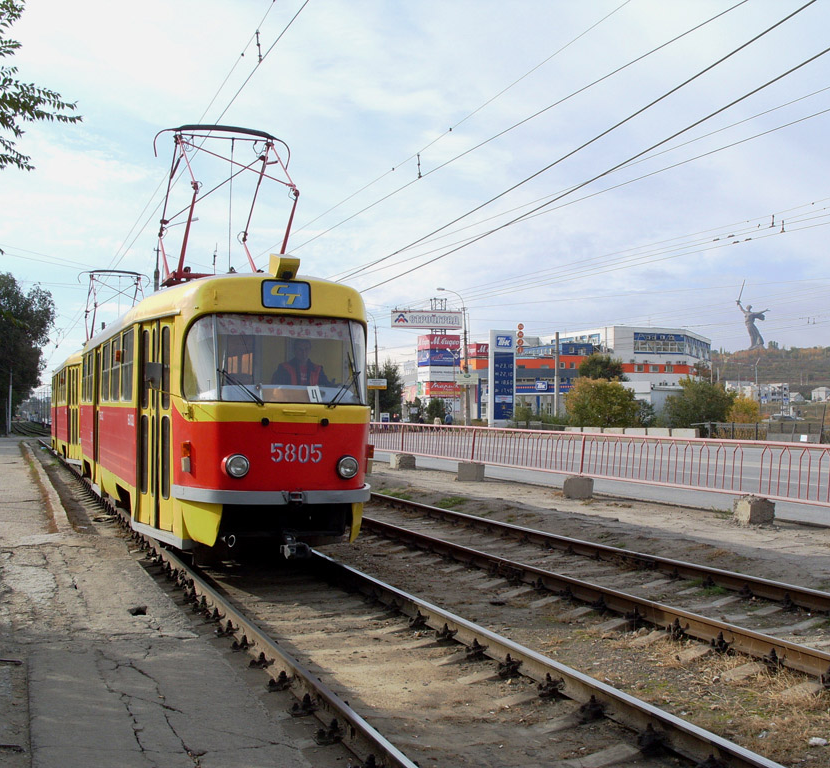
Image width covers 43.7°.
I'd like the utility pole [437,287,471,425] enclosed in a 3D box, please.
[{"bbox_3d":[3.166,-2.004,83.000,2.700,11.600,0.450,2,-2,-22],"label":"utility pole"}]

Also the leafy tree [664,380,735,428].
[{"bbox_3d":[18.685,1.576,68.000,4.600,4.000,4.700,2,-2,-22],"label":"leafy tree"}]

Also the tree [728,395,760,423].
[{"bbox_3d":[25.304,2.395,80.000,3.100,3.200,3.100,2,-2,-22],"label":"tree"}]

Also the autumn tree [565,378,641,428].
[{"bbox_3d":[14.018,1.710,77.000,5.300,4.400,5.500,1,-2,0],"label":"autumn tree"}]

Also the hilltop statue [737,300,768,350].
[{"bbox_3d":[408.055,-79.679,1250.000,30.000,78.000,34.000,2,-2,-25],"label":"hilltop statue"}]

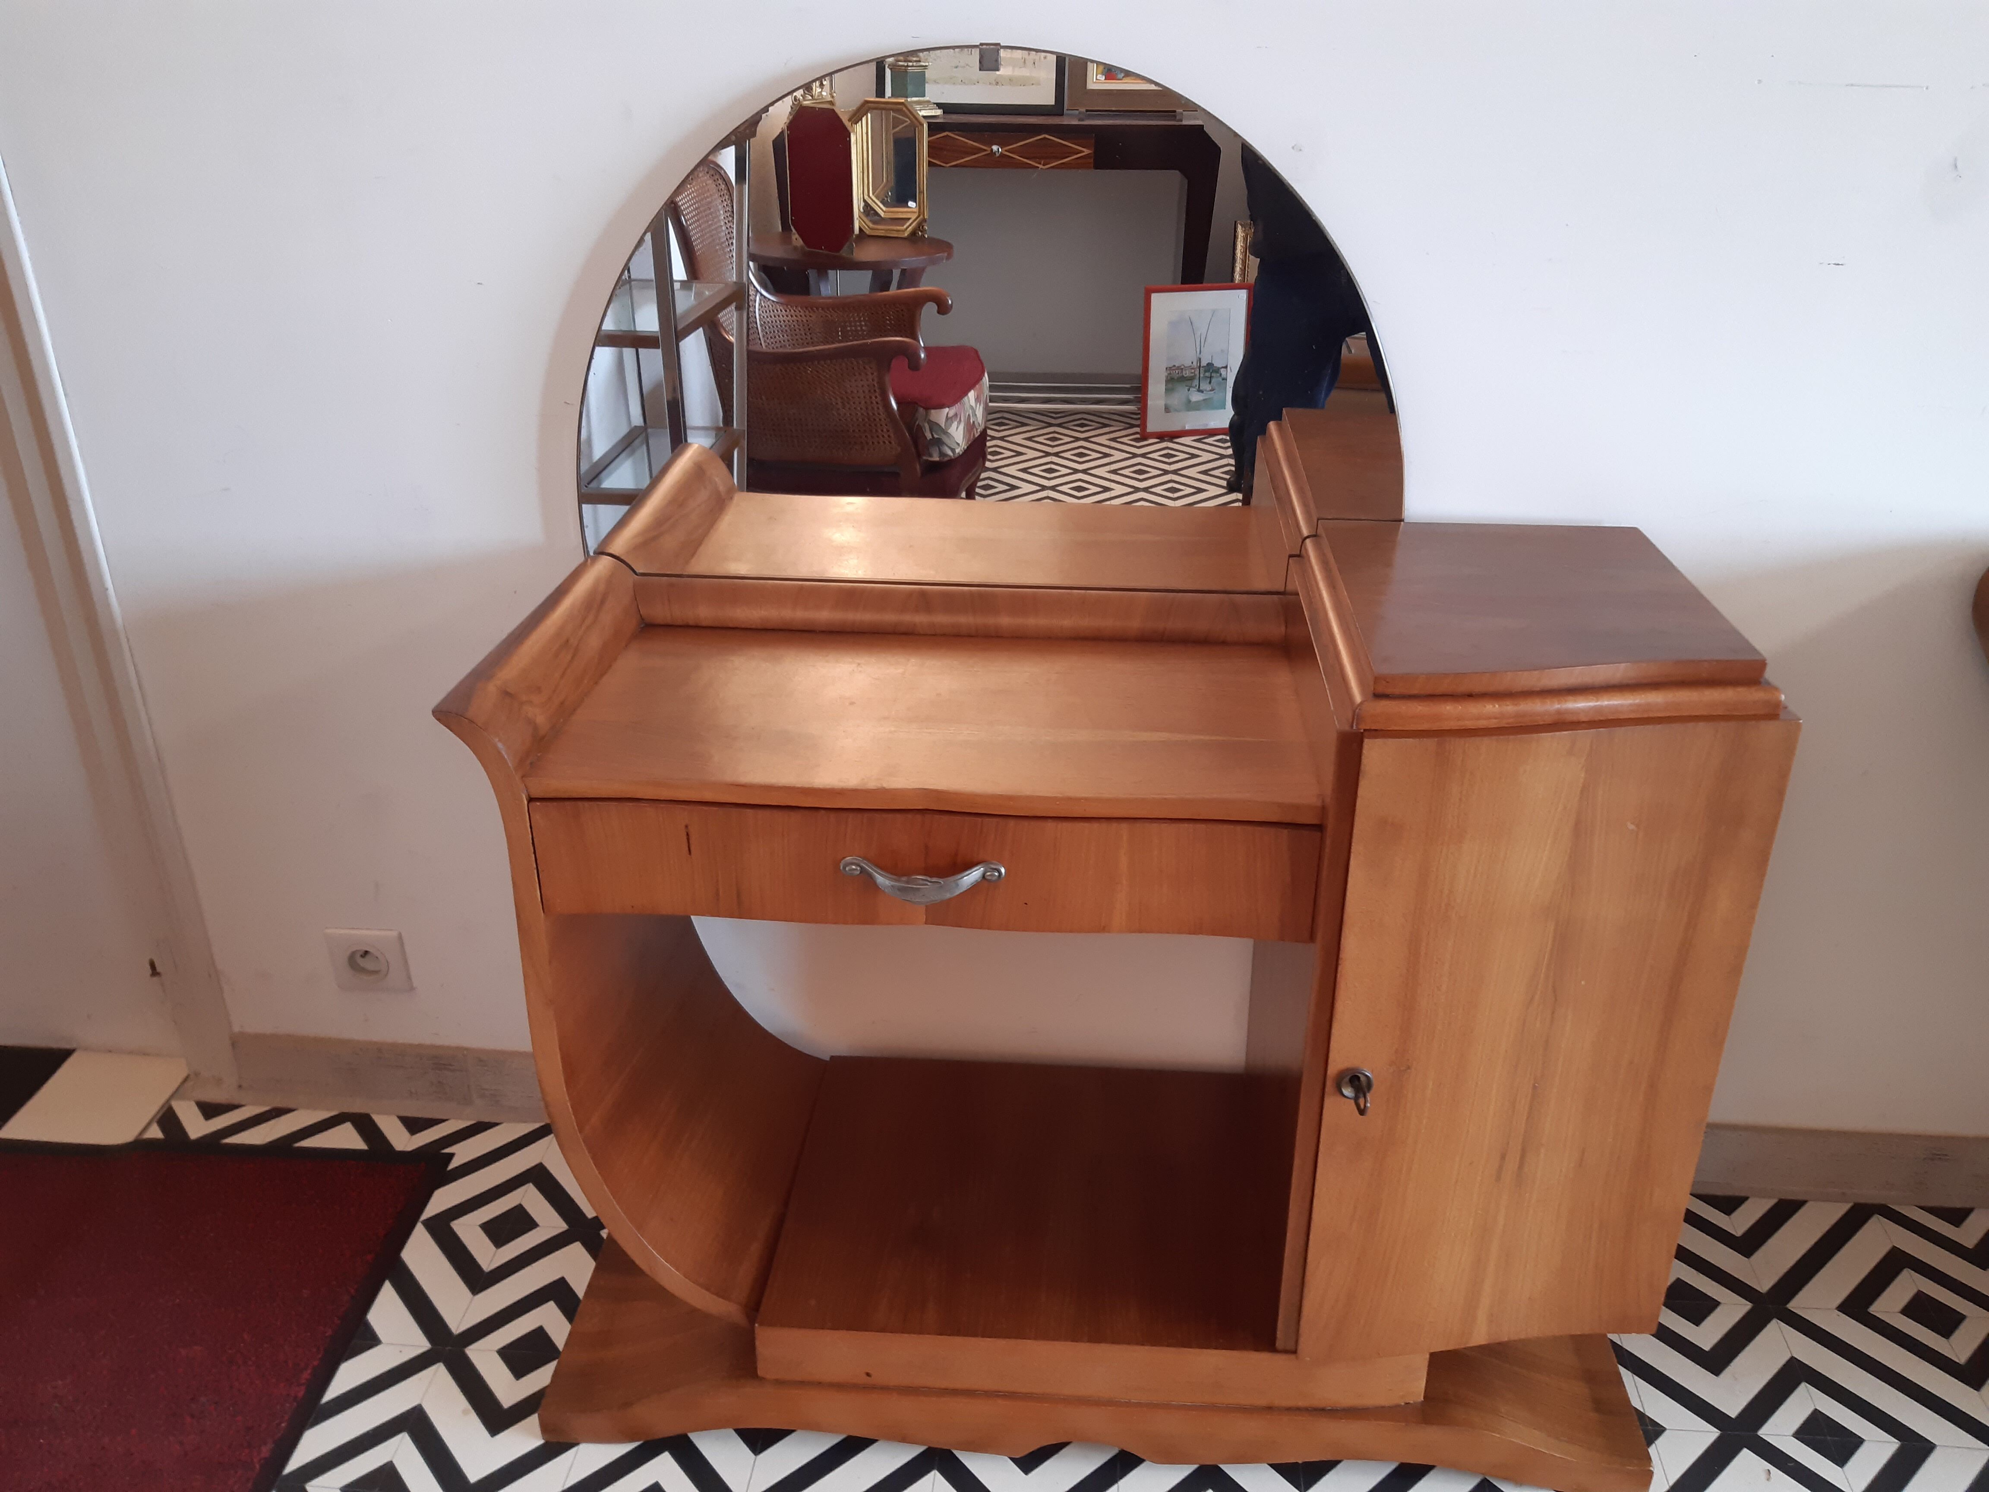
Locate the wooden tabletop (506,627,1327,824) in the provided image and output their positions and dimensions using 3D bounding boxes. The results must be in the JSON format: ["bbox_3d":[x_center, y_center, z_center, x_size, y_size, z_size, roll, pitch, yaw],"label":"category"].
[{"bbox_3d":[-0.051,-0.028,1.487,0.711,0.031,0.371,2,26,4],"label":"wooden tabletop"}]

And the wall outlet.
[{"bbox_3d":[-0.829,0.285,1.982,0.097,0.088,0.015,2,26,4],"label":"wall outlet"}]

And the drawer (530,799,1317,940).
[{"bbox_3d":[-0.053,0.040,1.497,0.709,0.123,0.347,2,26,4],"label":"drawer"}]

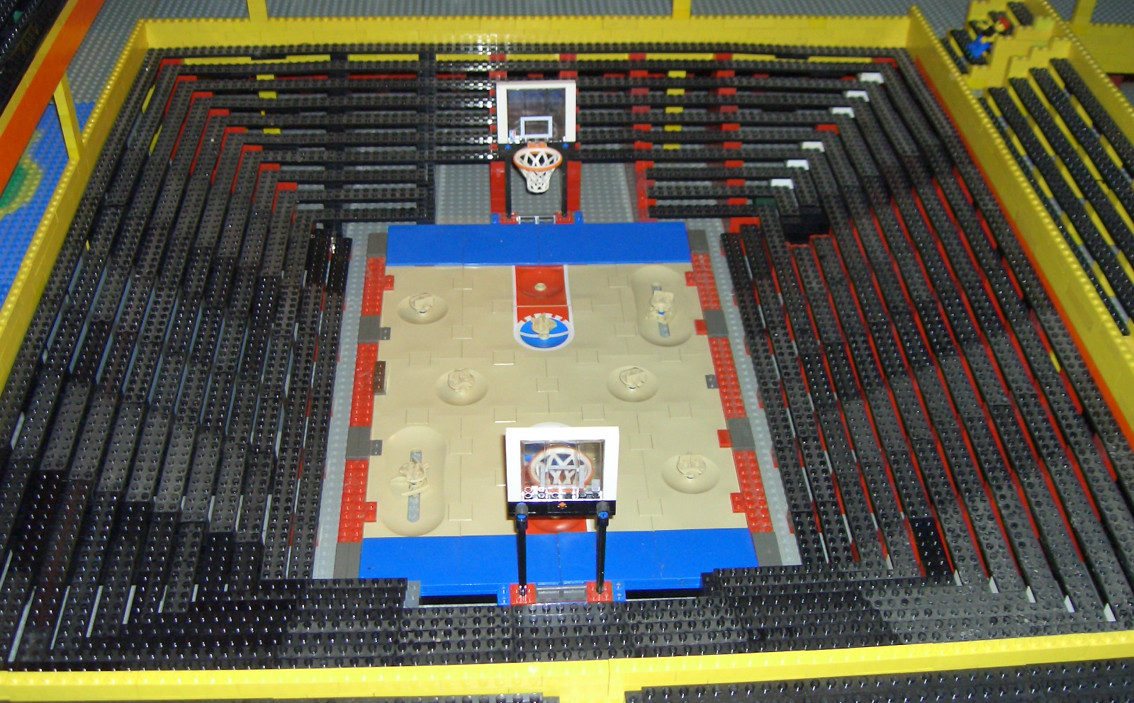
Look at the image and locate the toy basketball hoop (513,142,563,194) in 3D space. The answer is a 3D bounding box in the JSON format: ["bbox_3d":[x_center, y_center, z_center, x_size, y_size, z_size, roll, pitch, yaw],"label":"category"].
[{"bbox_3d":[-0.024,-0.150,1.064,0.040,0.031,0.040,-1,40,-3],"label":"toy basketball hoop"}]

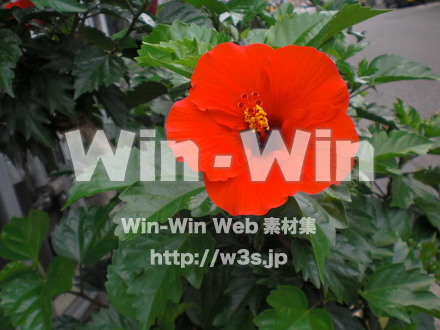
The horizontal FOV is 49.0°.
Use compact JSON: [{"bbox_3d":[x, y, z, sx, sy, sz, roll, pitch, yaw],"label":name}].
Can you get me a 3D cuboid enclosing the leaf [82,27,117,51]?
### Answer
[{"bbox_3d":[-0.137,-0.144,0.550,0.045,0.012,0.036,30,31,4],"label":"leaf"}]

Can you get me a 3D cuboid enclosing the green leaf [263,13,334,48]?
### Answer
[{"bbox_3d":[0.067,-0.110,0.400,0.058,0.016,0.042,-30,44,-15],"label":"green leaf"}]

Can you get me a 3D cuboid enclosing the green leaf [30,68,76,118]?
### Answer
[{"bbox_3d":[-0.197,-0.084,0.570,0.050,0.016,0.066,-37,70,-24],"label":"green leaf"}]

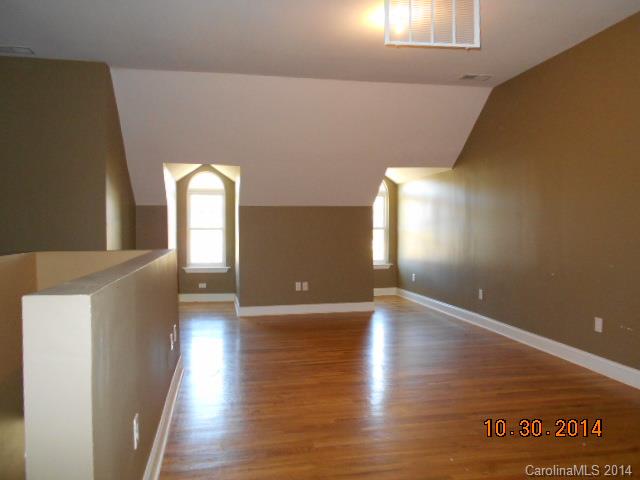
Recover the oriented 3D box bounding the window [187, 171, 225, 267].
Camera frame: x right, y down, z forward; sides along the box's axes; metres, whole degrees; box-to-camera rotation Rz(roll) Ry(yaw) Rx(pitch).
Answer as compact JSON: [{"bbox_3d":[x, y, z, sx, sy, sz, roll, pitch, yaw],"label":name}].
[{"bbox_3d":[-1.797,-0.315,7.618,0.630,1.530,0.060,-1,2,-12],"label":"window"}]

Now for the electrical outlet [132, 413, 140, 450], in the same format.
[{"bbox_3d":[-0.714,0.750,1.873,0.009,0.117,0.073,-1,2,-12],"label":"electrical outlet"}]

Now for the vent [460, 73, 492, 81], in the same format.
[{"bbox_3d":[1.619,-1.681,4.973,0.300,0.020,0.170,-1,2,-12],"label":"vent"}]

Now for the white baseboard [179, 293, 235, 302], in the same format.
[{"bbox_3d":[-1.798,0.929,7.672,0.900,0.132,0.018,-1,2,-12],"label":"white baseboard"}]

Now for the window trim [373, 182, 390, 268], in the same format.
[{"bbox_3d":[0.870,-0.344,8.190,0.630,1.540,0.080,-1,2,-12],"label":"window trim"}]

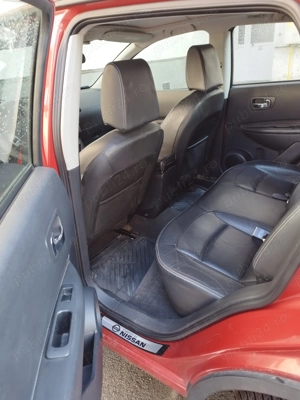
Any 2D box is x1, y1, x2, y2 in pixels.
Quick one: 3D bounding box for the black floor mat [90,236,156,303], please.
[{"bbox_3d":[-0.167,0.382,1.662,0.394,0.039,0.453,9,34,30],"label":"black floor mat"}]

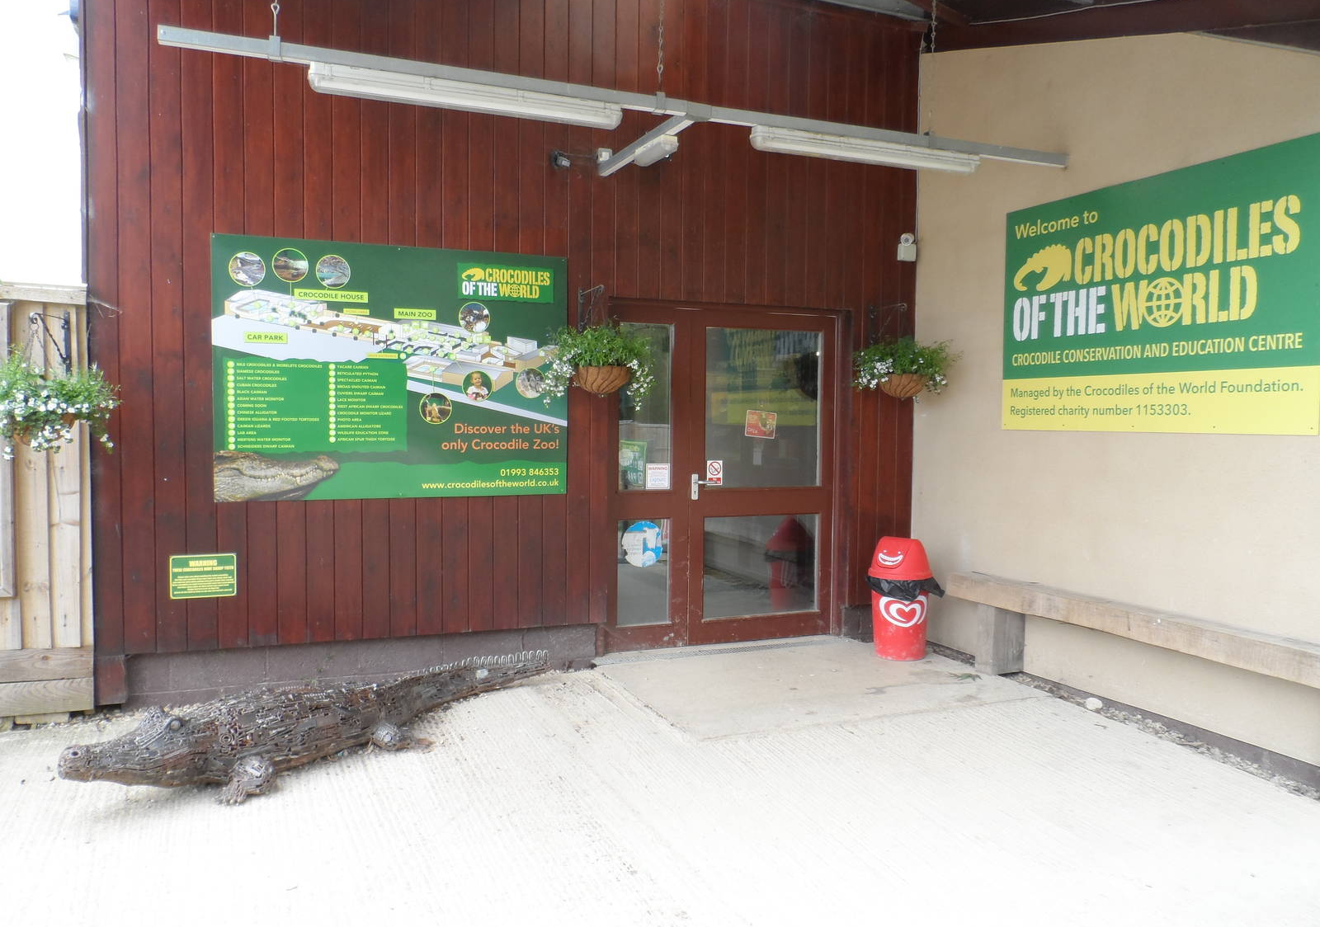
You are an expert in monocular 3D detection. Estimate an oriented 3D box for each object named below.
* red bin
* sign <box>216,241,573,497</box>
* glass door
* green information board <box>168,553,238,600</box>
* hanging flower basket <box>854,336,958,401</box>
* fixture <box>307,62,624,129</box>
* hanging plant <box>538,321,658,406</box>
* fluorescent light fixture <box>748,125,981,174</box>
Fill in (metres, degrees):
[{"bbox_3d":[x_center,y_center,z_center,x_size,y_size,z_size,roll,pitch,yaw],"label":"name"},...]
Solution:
[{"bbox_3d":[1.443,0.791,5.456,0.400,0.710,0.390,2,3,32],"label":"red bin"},{"bbox_3d":[-1.368,-0.479,4.843,1.803,1.331,0.020,0,3,-20],"label":"sign"},{"bbox_3d":[0.402,0.084,5.606,1.519,2.077,0.070,0,3,-20],"label":"glass door"},{"bbox_3d":[-2.282,0.566,4.577,0.298,0.214,0.010,0,3,-20],"label":"green information board"},{"bbox_3d":[1.470,-0.572,5.517,0.570,0.380,0.530,0,3,-20],"label":"hanging flower basket"},{"bbox_3d":[-0.766,-1.513,3.785,1.270,0.100,0.110,0,3,-20],"label":"fixture"},{"bbox_3d":[-0.327,-0.521,4.840,0.580,0.450,0.540,1,3,0],"label":"hanging plant"},{"bbox_3d":[1.021,-1.520,4.418,1.270,0.100,0.110,0,3,-20],"label":"fluorescent light fixture"}]

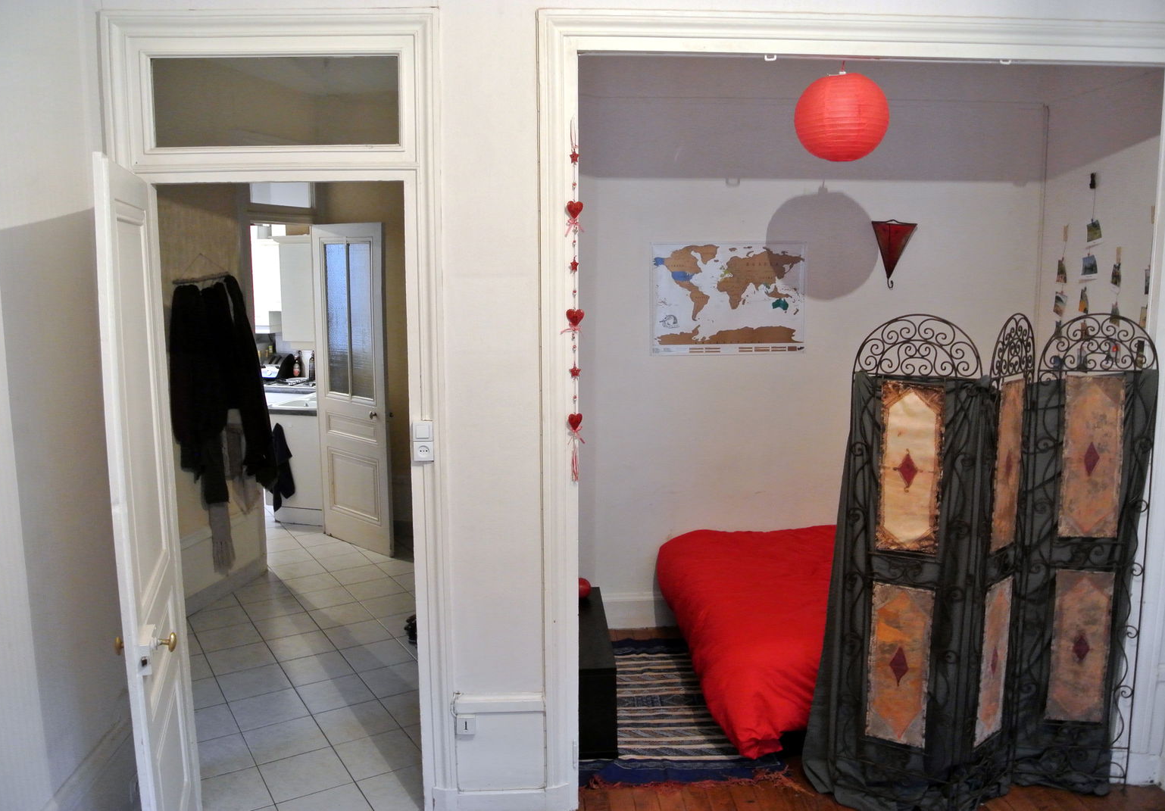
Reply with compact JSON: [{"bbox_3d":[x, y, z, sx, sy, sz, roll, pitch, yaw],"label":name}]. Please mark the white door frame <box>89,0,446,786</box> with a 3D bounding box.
[{"bbox_3d":[-0.986,0.108,3.115,1.051,2.754,0.160,-1,8,-2],"label":"white door frame"}]

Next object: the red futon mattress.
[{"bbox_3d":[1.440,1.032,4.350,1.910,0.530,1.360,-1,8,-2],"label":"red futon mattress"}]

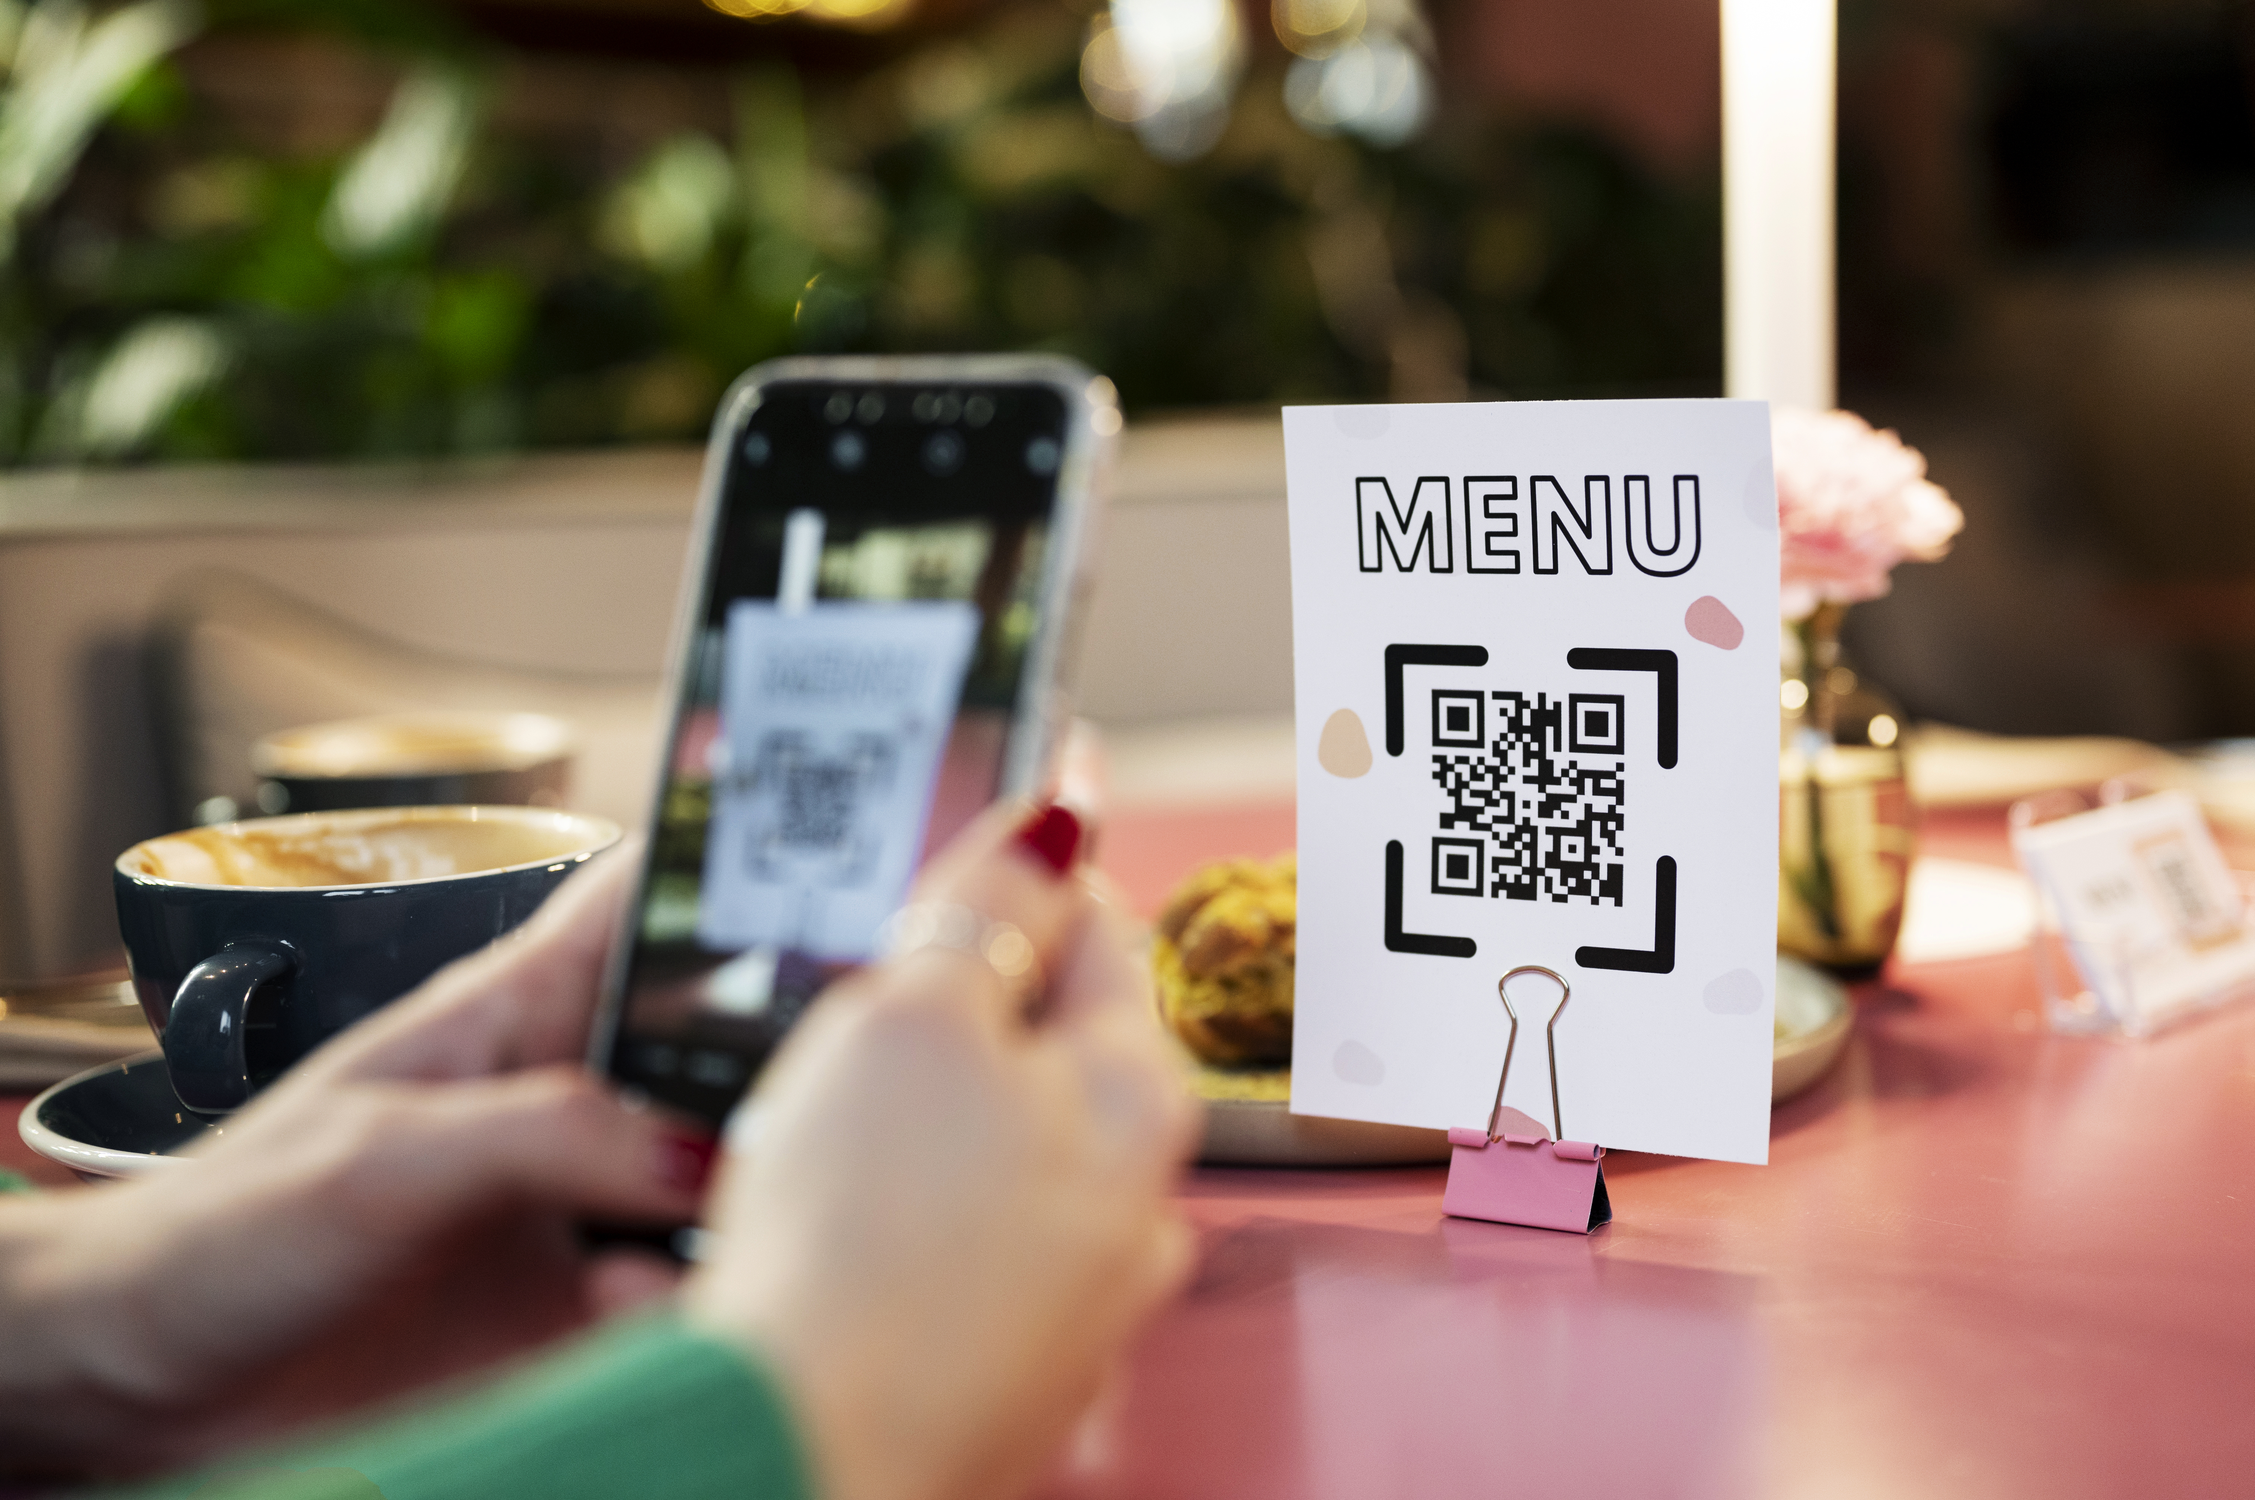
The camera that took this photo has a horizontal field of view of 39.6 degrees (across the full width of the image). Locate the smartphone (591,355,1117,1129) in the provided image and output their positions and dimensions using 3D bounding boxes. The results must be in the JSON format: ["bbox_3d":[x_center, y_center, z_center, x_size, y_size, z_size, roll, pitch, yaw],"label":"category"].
[{"bbox_3d":[-0.047,0.011,0.508,0.076,0.152,0.011,4,-11,32],"label":"smartphone"}]

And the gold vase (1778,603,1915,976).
[{"bbox_3d":[0.182,0.011,0.845,0.062,0.100,0.062,-2,8,0],"label":"gold vase"}]

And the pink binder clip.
[{"bbox_3d":[0.081,0.069,0.635,0.033,0.052,0.014,3,9,31],"label":"pink binder clip"}]

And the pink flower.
[{"bbox_3d":[0.186,-0.063,0.834,0.076,0.060,0.074,-2,8,0],"label":"pink flower"}]

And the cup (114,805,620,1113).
[{"bbox_3d":[-0.162,0.056,0.663,0.106,0.068,0.134,-1,8,5],"label":"cup"}]

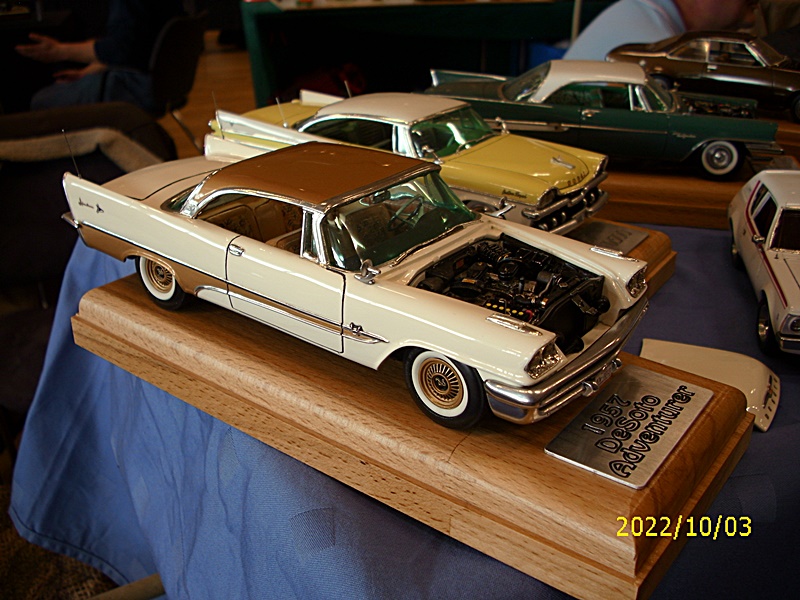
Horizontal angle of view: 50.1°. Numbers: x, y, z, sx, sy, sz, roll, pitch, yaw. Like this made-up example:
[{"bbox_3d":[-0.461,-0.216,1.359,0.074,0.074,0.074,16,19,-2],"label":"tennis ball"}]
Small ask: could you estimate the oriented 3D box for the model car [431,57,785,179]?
[{"bbox_3d":[0.108,-0.109,0.495,0.211,0.055,0.076,5,26,10],"label":"model car"}]

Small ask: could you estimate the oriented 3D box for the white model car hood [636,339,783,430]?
[{"bbox_3d":[0.115,0.027,0.323,0.055,0.011,0.050,12,28,23],"label":"white model car hood"}]

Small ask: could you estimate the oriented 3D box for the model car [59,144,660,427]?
[{"bbox_3d":[-0.027,-0.020,0.309,0.220,0.058,0.080,18,32,33],"label":"model car"}]

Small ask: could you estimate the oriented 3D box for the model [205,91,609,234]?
[{"bbox_3d":[-0.003,-0.072,0.421,0.204,0.054,0.075,17,31,31],"label":"model"}]

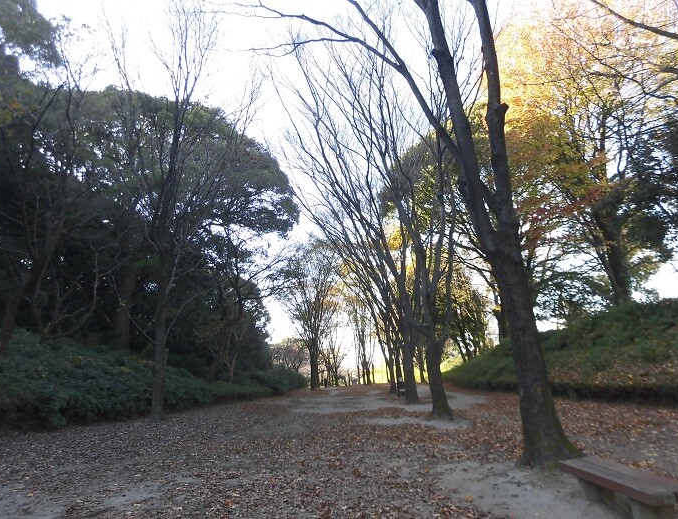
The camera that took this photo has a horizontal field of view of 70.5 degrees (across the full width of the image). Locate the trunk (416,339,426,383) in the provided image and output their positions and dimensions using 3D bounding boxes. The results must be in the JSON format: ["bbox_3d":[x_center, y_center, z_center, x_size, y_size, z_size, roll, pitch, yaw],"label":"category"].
[{"bbox_3d":[8.317,10.281,48.963,0.950,4.390,0.800,-2,-14,9],"label":"trunk"}]

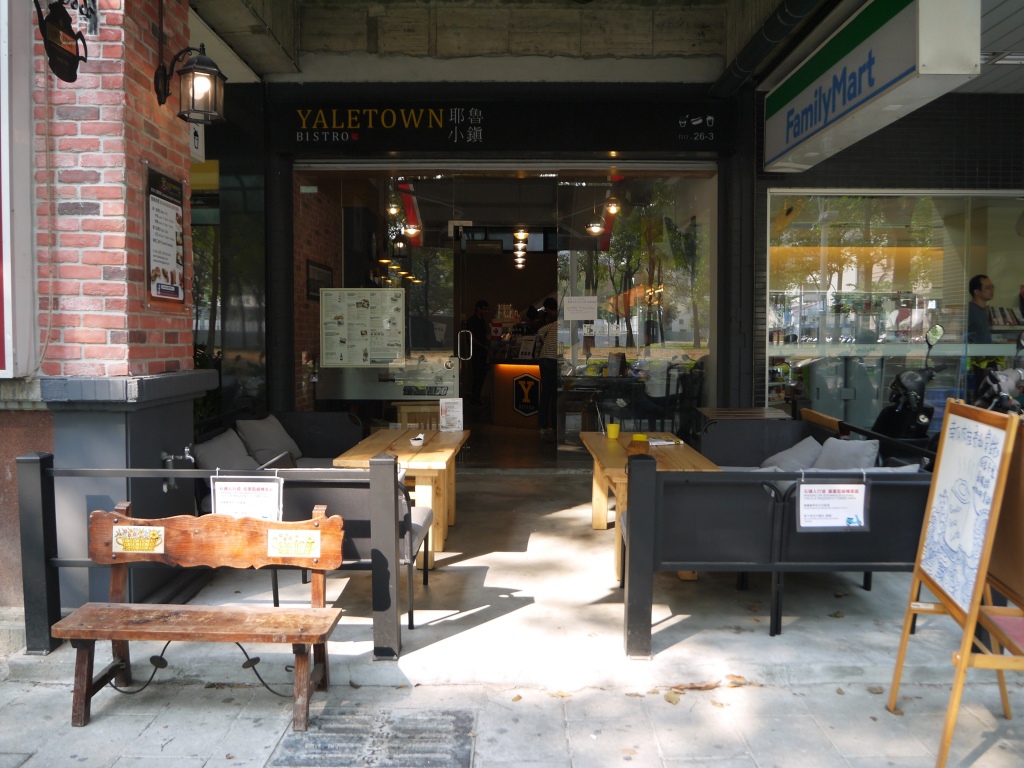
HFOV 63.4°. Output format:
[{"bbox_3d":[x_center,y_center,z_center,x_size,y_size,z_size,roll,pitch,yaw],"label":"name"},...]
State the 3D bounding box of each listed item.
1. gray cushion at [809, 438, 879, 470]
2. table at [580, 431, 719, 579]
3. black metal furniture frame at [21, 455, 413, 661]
[{"bbox_3d":[2.149,0.517,5.387,0.140,0.430,0.430,42,-22,-26],"label":"gray cushion"},{"bbox_3d":[0.894,0.780,5.712,0.705,0.695,1.380,0,5,2],"label":"table"},{"bbox_3d":[-1.453,0.819,4.042,1.820,0.980,0.120,0,3,1],"label":"black metal furniture frame"}]

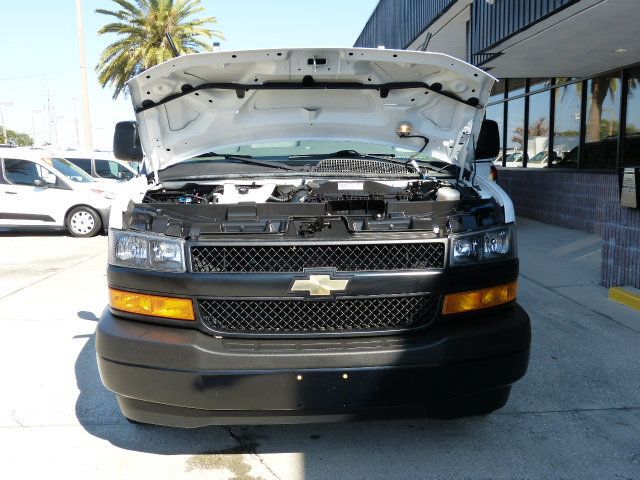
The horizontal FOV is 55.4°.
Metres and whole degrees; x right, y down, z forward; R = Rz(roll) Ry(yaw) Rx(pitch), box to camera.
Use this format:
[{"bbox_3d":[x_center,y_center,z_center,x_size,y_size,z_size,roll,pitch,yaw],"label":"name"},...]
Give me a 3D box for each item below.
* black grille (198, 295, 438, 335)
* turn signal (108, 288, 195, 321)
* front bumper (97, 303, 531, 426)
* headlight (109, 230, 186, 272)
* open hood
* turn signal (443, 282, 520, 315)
[{"bbox_3d":[0.002,0.283,2.436,0.970,0.160,0.090,-1,8,-3],"label":"black grille"},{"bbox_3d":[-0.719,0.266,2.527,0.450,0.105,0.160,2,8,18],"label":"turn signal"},{"bbox_3d":[-0.002,0.520,2.589,1.920,0.440,0.440,-1,8,-3],"label":"front bumper"},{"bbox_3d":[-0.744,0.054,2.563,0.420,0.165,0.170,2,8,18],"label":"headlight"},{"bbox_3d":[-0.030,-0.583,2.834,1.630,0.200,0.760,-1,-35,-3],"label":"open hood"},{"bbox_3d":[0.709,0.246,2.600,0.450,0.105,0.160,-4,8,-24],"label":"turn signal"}]

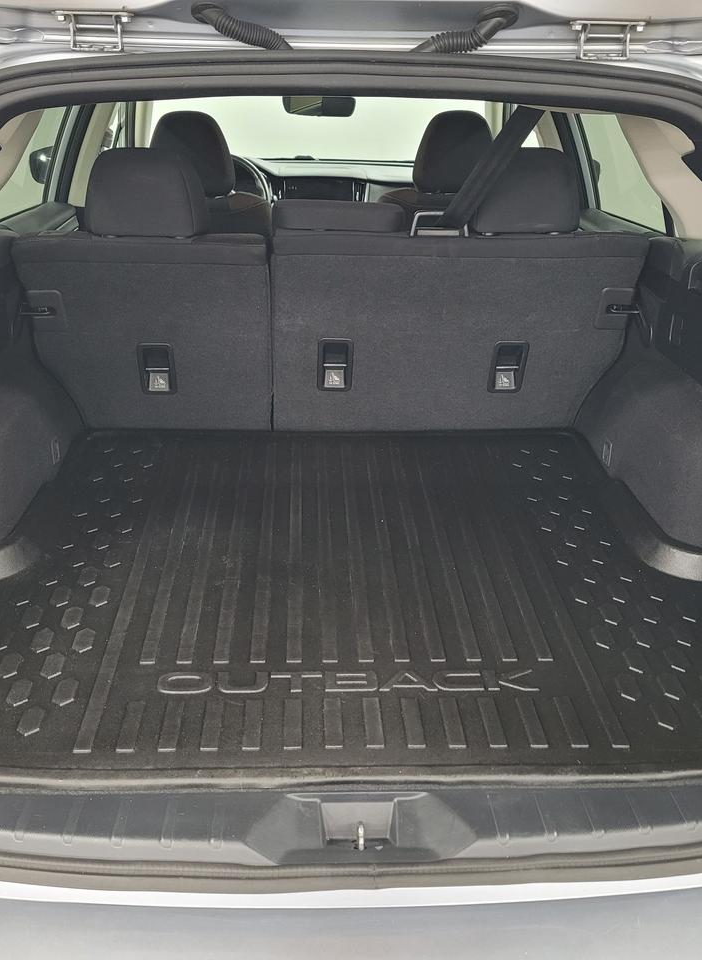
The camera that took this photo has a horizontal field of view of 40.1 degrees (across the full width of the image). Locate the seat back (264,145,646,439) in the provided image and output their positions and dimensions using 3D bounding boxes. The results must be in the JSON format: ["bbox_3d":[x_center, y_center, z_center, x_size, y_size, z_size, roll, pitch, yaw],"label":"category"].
[{"bbox_3d":[0.206,-0.394,2.015,0.726,0.679,0.170,-1,43,-2],"label":"seat back"}]

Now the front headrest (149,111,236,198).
[{"bbox_3d":[-0.462,-0.948,2.800,0.245,0.220,0.130,-1,35,-2],"label":"front headrest"}]

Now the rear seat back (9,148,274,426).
[{"bbox_3d":[-0.401,-0.387,1.995,0.482,0.678,0.170,-1,43,-2],"label":"rear seat back"}]

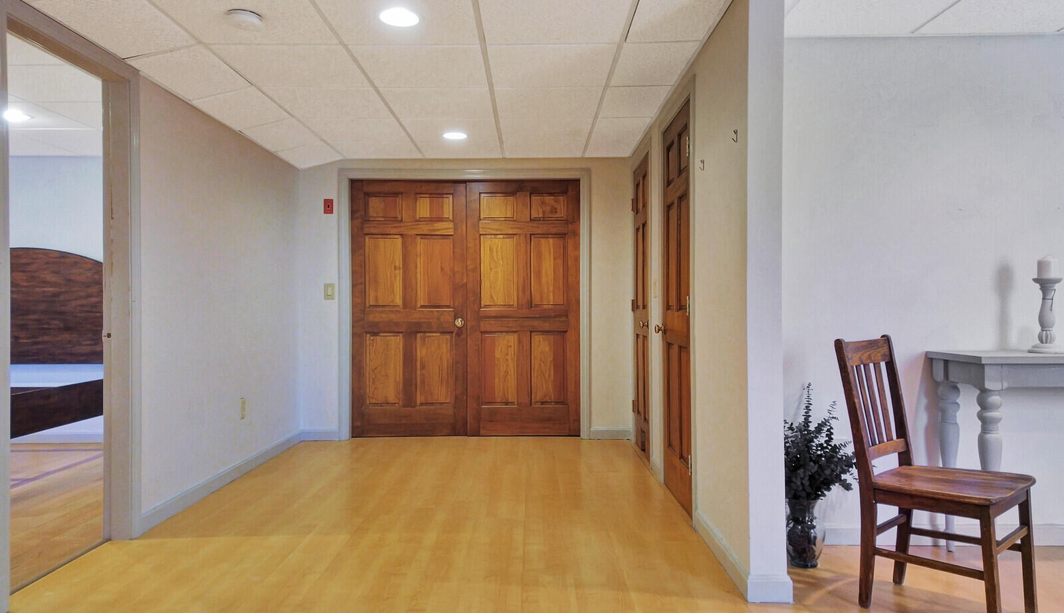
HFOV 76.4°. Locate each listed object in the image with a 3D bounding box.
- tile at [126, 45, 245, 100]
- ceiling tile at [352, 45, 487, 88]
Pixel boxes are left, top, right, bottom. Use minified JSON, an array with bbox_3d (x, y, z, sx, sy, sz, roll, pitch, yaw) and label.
[{"bbox_3d":[-1.639,-1.131,3.300,0.340,0.020,0.582,-15,0,0],"label":"tile"},{"bbox_3d":[-0.536,-1.181,3.320,0.608,0.020,0.561,0,0,0],"label":"ceiling tile"}]

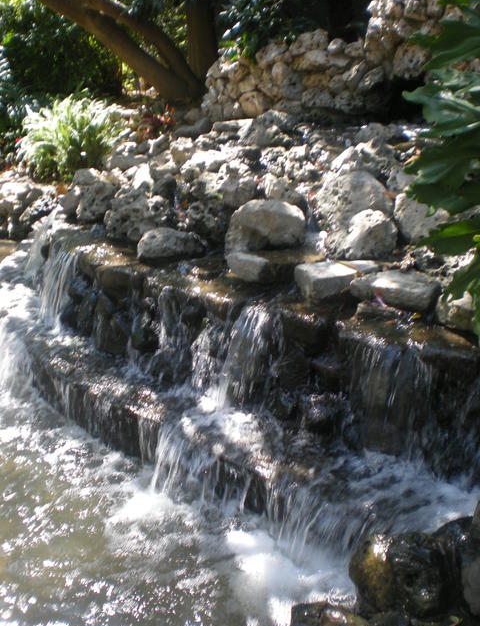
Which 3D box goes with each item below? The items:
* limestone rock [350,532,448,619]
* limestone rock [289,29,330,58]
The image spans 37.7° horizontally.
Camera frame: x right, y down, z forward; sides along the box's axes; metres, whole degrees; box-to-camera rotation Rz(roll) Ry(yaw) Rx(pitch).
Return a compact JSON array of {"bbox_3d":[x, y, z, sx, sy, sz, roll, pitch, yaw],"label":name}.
[{"bbox_3d":[0.541,0.897,2.400,0.320,0.260,0.260,0,19,0],"label":"limestone rock"},{"bbox_3d":[0.605,-2.378,6.200,0.350,0.240,0.290,2,19,5],"label":"limestone rock"}]

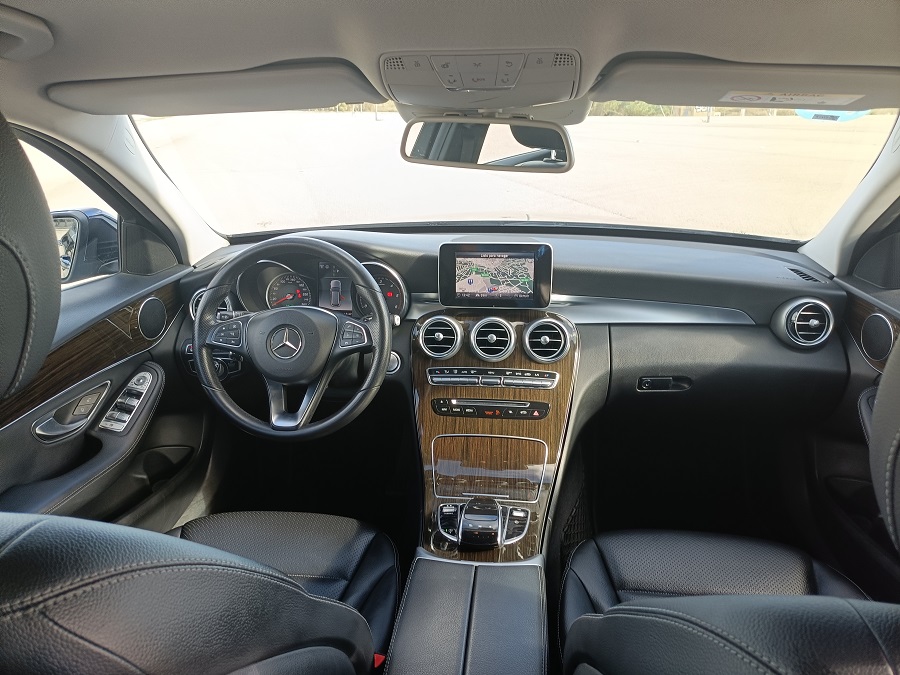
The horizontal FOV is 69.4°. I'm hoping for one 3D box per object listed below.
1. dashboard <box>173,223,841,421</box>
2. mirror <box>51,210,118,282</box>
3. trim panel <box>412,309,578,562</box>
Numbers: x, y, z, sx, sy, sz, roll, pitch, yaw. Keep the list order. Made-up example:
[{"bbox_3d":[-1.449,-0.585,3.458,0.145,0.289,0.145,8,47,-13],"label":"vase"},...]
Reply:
[{"bbox_3d":[0.100,-0.050,1.397,1.380,0.315,0.430,2,20,7],"label":"dashboard"},{"bbox_3d":[-0.823,-0.193,1.404,0.235,0.165,0.160,-2,20,-5],"label":"mirror"},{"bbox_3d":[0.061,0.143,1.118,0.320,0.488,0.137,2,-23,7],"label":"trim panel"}]

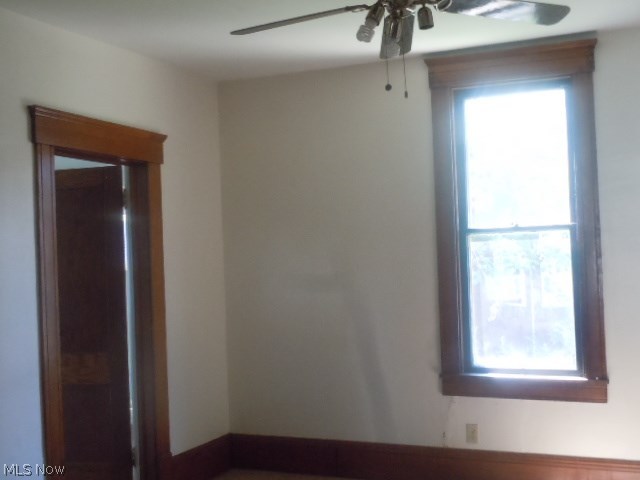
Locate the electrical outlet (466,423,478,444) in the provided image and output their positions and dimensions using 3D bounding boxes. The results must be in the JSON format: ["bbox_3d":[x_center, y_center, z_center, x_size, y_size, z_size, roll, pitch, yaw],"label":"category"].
[{"bbox_3d":[0.919,1.170,4.345,0.071,0.115,0.008,-2,-1,21],"label":"electrical outlet"}]

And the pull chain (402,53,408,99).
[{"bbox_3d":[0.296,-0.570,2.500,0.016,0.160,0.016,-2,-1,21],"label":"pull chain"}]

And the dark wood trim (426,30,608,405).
[{"bbox_3d":[1.148,-0.088,4.254,0.980,2.050,0.120,-2,-1,21],"label":"dark wood trim"}]

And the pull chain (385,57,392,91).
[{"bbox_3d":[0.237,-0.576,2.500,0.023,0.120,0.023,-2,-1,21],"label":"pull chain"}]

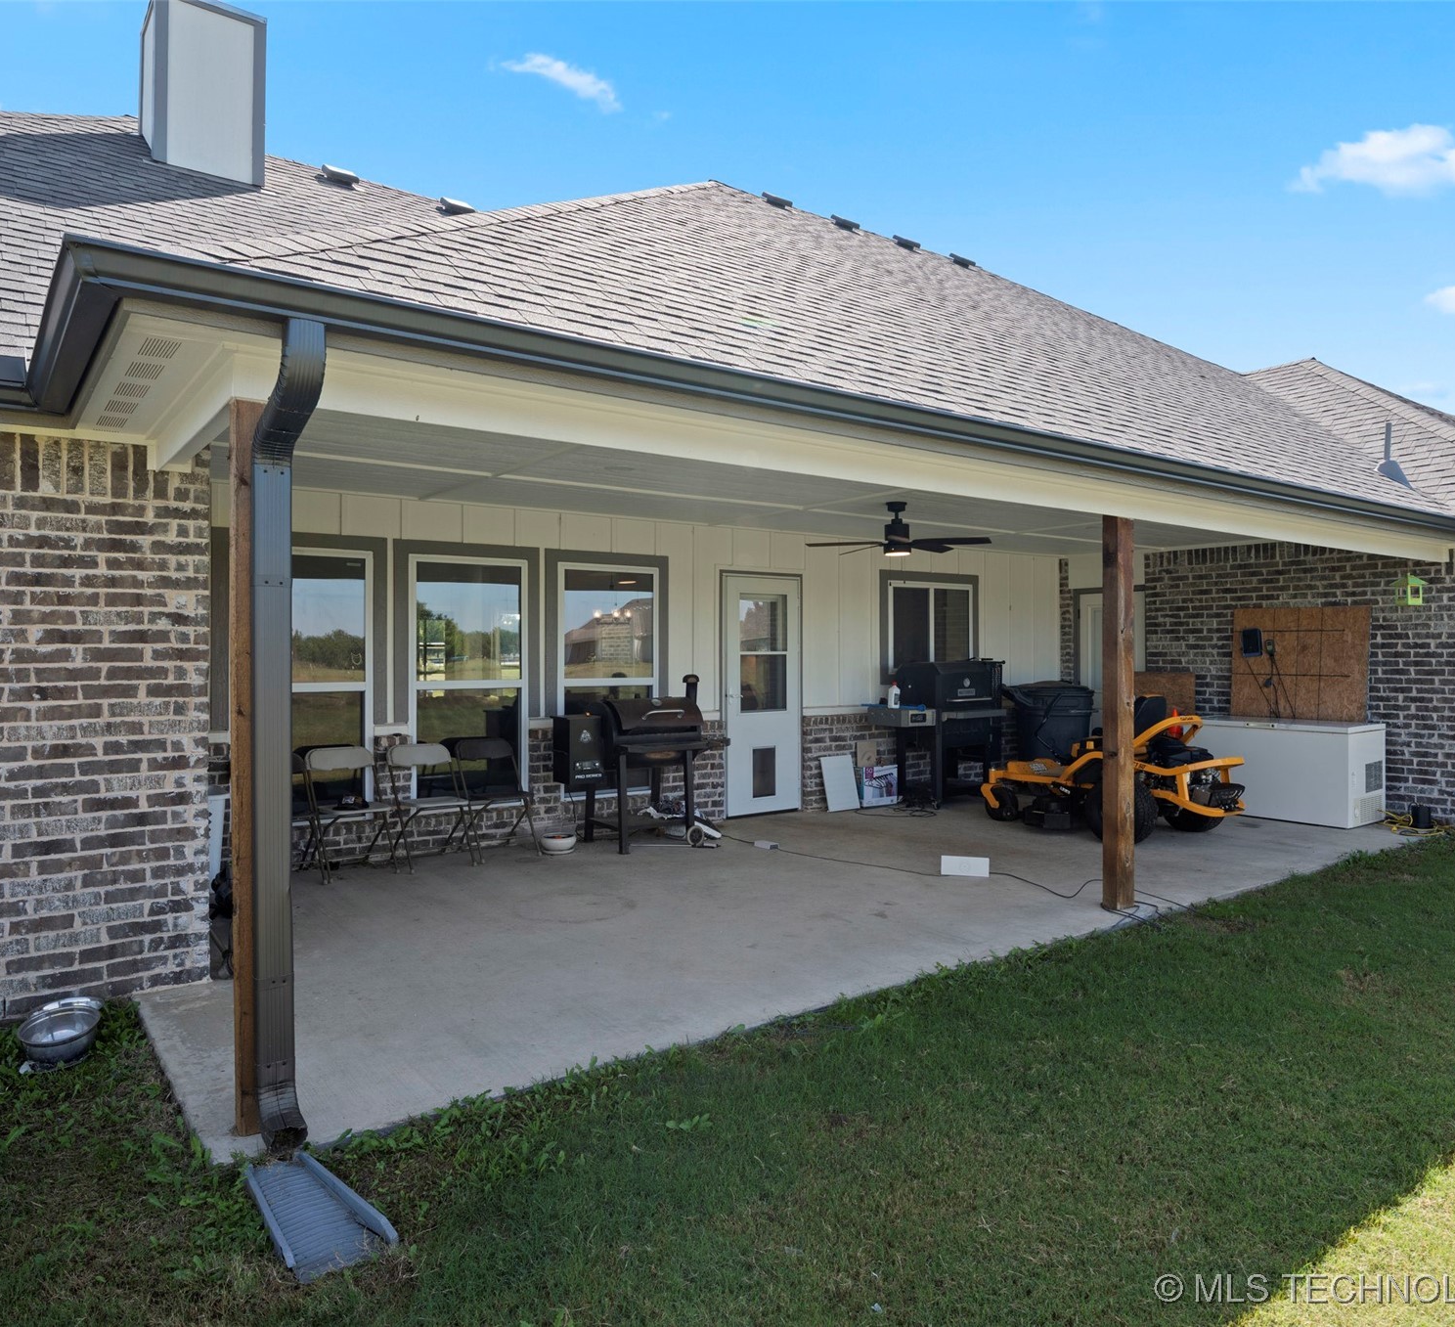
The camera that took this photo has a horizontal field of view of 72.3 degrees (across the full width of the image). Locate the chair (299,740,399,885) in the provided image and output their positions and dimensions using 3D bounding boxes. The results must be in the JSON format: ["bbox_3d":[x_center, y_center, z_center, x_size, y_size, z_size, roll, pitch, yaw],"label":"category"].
[{"bbox_3d":[-2.426,0.952,6.404,0.450,0.800,0.490,-1,1,-36],"label":"chair"}]

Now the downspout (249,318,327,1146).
[{"bbox_3d":[-1.315,0.287,2.979,0.104,2.450,0.570,0,1,-35],"label":"downspout"}]

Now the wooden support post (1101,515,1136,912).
[{"bbox_3d":[2.318,0.296,5.909,0.150,2.300,0.115,-1,1,-36],"label":"wooden support post"}]

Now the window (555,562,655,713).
[{"bbox_3d":[-0.929,0.132,7.823,0.890,1.810,0.090,-1,1,-36],"label":"window"}]

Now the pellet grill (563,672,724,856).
[{"bbox_3d":[-0.644,0.728,7.467,1.280,1.260,0.680,0,1,-35],"label":"pellet grill"}]

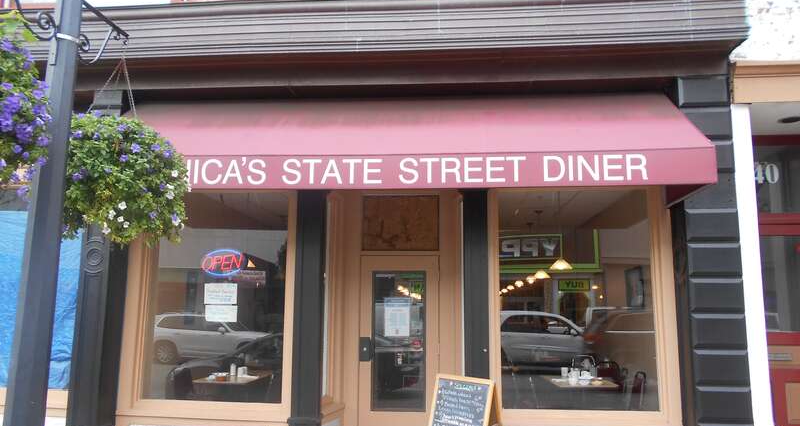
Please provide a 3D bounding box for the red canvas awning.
[{"bbox_3d":[-0.123,-0.698,5.593,5.390,1.150,1.040,0,-10,4],"label":"red canvas awning"}]

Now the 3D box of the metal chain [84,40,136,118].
[{"bbox_3d":[-1.854,-0.878,3.927,0.290,0.500,0.290,0,-10,4],"label":"metal chain"}]

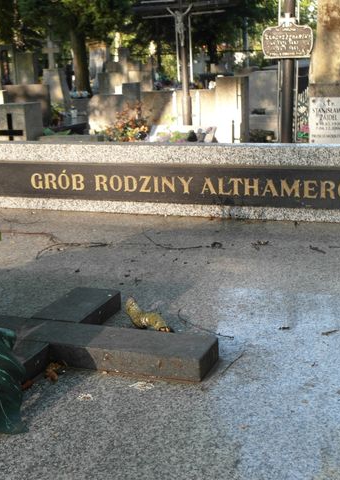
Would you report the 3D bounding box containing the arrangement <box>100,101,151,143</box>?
[{"bbox_3d":[-0.315,-0.844,5.639,0.290,0.320,0.250,3,15,21],"label":"arrangement"}]

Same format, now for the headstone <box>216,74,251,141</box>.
[{"bbox_3d":[0.502,-0.979,6.071,0.210,0.580,0.200,3,15,21],"label":"headstone"}]

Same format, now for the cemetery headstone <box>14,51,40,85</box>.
[{"bbox_3d":[-2.002,-2.273,11.105,0.290,0.850,0.130,3,15,21],"label":"cemetery headstone"}]

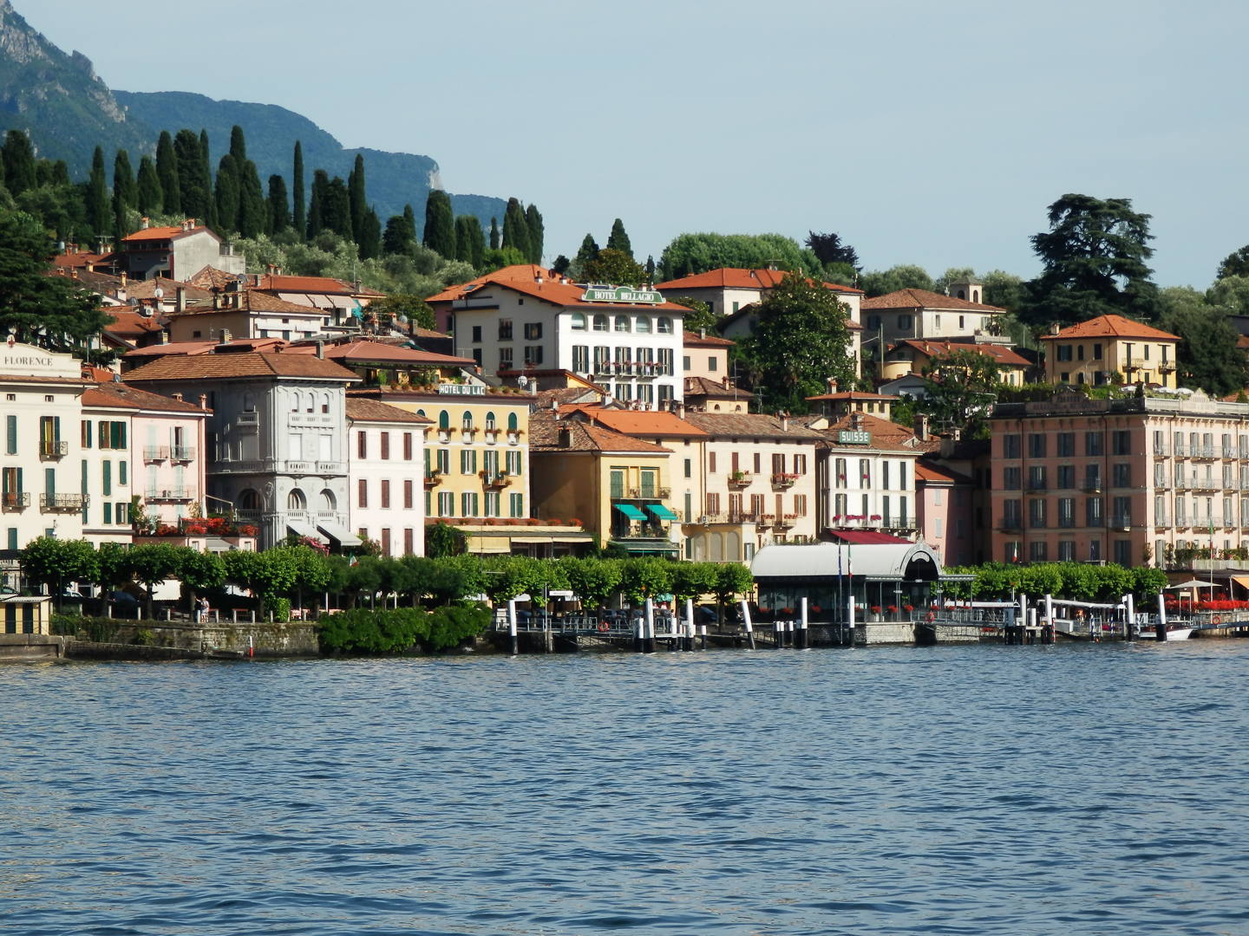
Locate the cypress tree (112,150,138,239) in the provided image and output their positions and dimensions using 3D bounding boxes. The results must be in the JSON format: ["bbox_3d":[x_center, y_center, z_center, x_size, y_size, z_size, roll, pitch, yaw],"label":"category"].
[{"bbox_3d":[-63.559,-34.663,775.000,3.224,11.906,3.224,-1,-1,0],"label":"cypress tree"}]

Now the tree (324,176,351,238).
[{"bbox_3d":[-37.104,-33.438,790.000,3.540,8.849,3.540,-1,-1,0],"label":"tree"}]

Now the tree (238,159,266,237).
[{"bbox_3d":[-40.536,-28.901,664.000,2.975,9.457,2.975,0,-1,0],"label":"tree"}]

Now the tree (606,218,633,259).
[{"bbox_3d":[-0.504,-21.978,630.000,2.722,7.763,2.722,-1,-1,0],"label":"tree"}]

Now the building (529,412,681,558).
[{"bbox_3d":[-3.787,4.113,492.366,12.000,16.300,11.000,-2,-2,34],"label":"building"}]

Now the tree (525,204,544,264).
[{"bbox_3d":[-10.186,-25.782,690.000,2.264,8.392,2.264,0,-1,0],"label":"tree"}]

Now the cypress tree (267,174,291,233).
[{"bbox_3d":[-36.590,-27.507,645.000,2.477,7.225,2.477,-1,-1,0],"label":"cypress tree"}]

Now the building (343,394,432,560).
[{"bbox_3d":[-20.600,2.798,452.355,8.500,15.955,10.737,-1,-2,33],"label":"building"}]

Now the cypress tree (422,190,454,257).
[{"bbox_3d":[-20.845,-26.902,682.000,3.601,8.513,3.601,0,-1,0],"label":"cypress tree"}]

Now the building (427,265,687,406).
[{"bbox_3d":[-6.017,-10.128,546.573,16.139,15.179,17.000,1,-2,-45],"label":"building"}]

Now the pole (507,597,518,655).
[{"bbox_3d":[-7.665,11.061,422.000,0.410,3.971,0.410,-4,-1,0],"label":"pole"}]

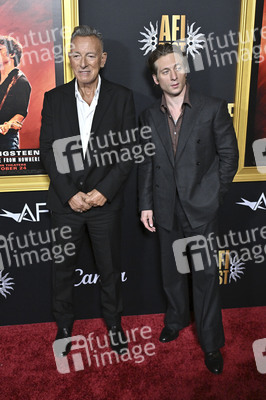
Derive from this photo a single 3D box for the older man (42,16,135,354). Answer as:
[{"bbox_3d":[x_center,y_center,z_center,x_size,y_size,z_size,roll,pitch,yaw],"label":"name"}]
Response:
[{"bbox_3d":[-0.235,-0.009,2.152,0.520,1.790,0.360,0,12,3],"label":"older man"}]

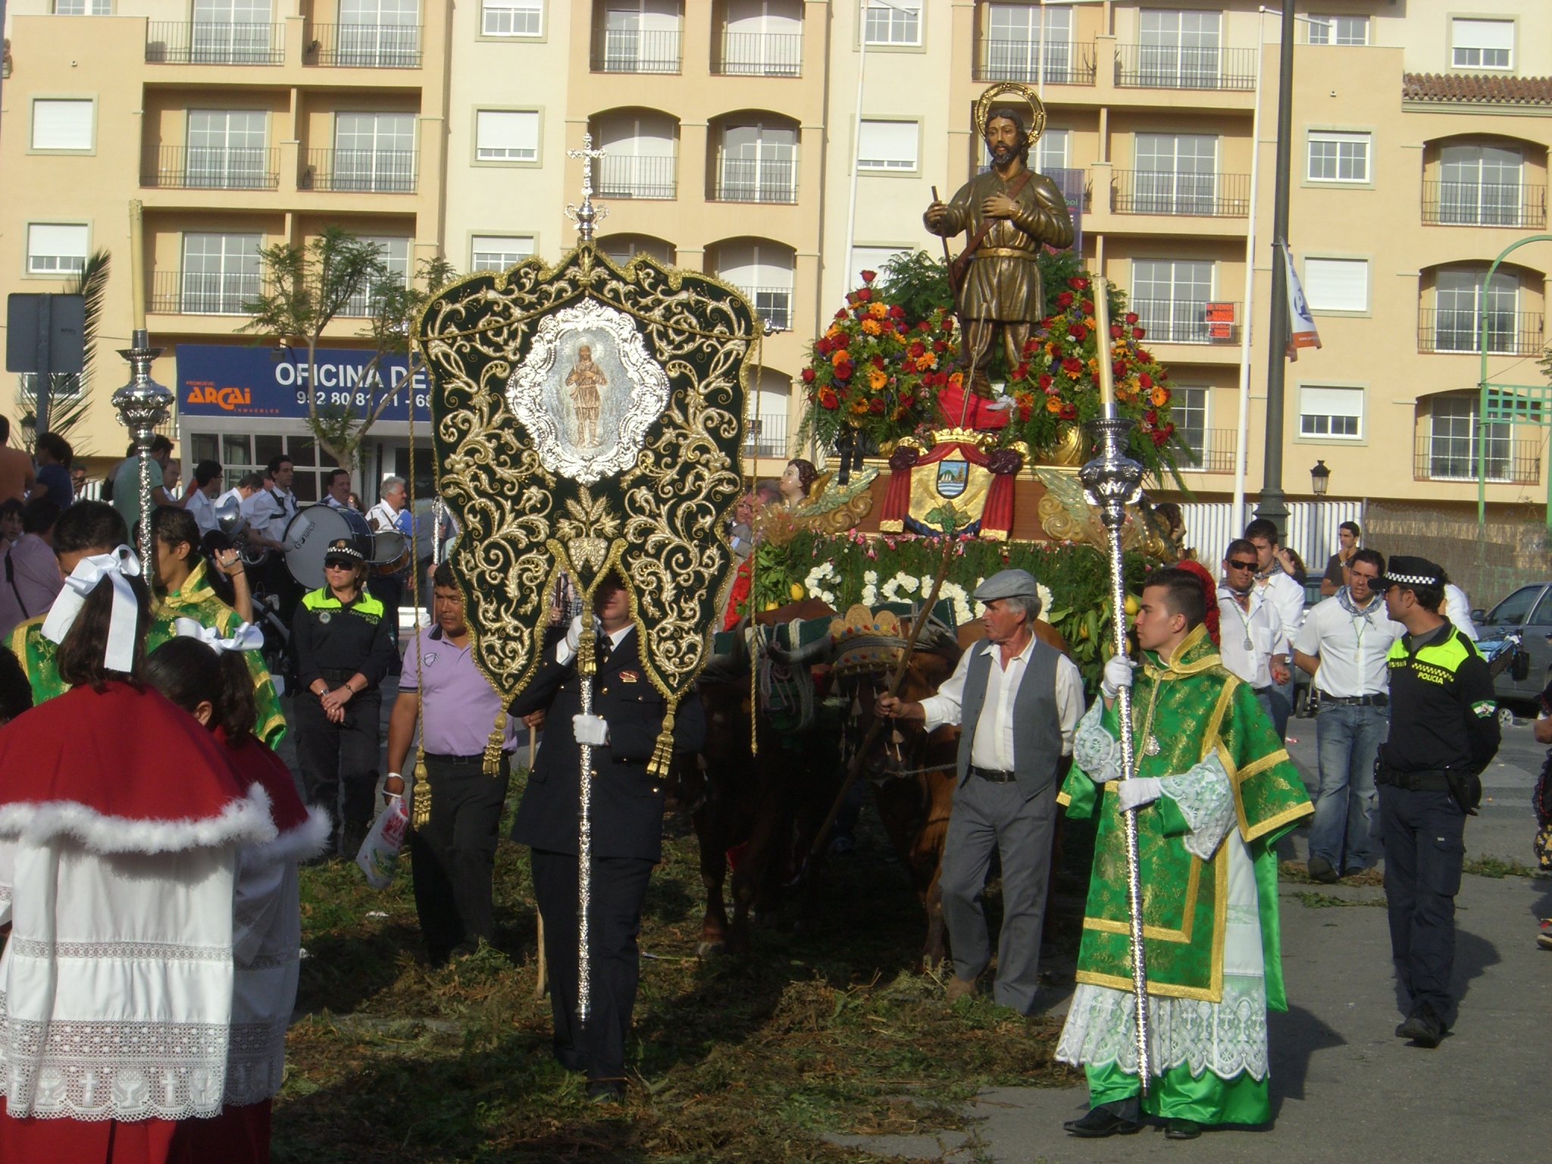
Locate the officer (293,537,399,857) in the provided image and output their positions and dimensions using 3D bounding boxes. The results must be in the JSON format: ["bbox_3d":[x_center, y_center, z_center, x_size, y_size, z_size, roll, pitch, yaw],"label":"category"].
[{"bbox_3d":[-2.244,0.601,22.000,0.540,1.670,0.340,2,1,12],"label":"officer"}]

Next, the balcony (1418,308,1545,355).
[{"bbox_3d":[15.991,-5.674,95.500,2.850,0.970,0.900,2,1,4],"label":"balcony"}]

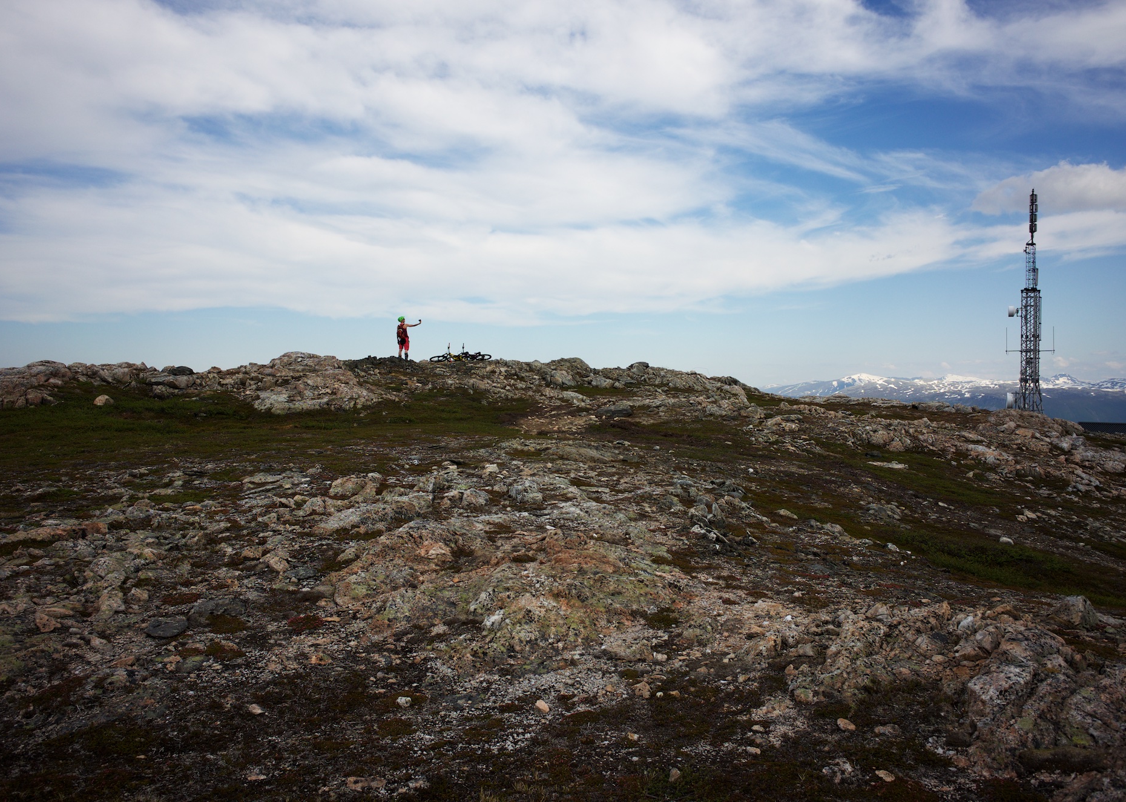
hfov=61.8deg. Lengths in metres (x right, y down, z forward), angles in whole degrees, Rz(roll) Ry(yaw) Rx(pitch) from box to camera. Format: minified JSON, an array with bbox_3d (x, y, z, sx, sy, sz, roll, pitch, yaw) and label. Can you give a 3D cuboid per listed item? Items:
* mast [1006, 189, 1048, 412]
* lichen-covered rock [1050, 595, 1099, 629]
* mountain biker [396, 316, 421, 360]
[{"bbox_3d":[52.924,-11.257,107.000,4.400,25.400,3.200,1,1,25],"label":"mast"},{"bbox_3d":[4.414,1.823,8.100,0.400,0.260,0.360,1,1,30],"label":"lichen-covered rock"},{"bbox_3d":[-6.323,-2.550,38.500,0.780,1.820,0.660,1,1,25],"label":"mountain biker"}]

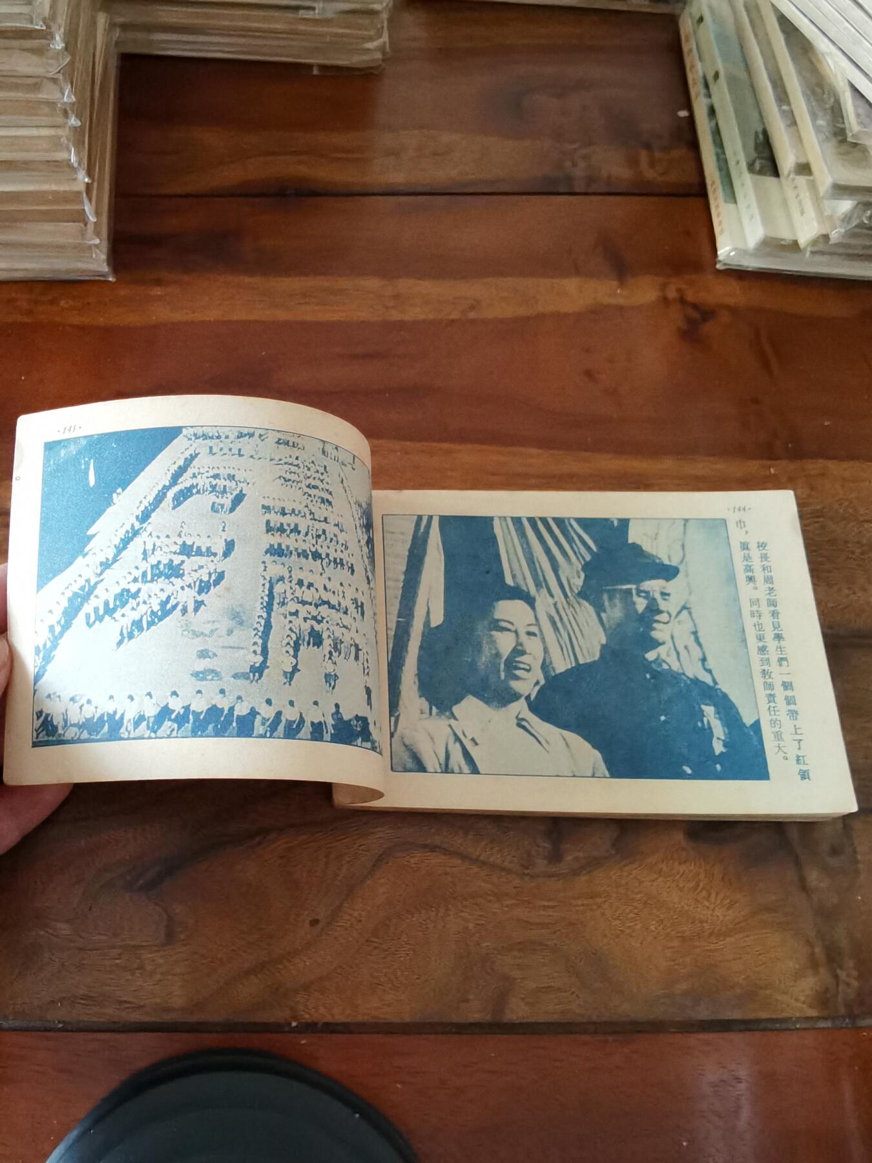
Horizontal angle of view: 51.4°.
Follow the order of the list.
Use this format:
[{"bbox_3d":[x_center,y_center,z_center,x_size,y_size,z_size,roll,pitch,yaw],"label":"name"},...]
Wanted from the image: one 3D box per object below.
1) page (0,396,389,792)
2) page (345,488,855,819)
[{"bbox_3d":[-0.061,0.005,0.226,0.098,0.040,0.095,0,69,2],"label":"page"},{"bbox_3d":[0.040,0.016,0.246,0.127,0.008,0.093,0,61,2],"label":"page"}]

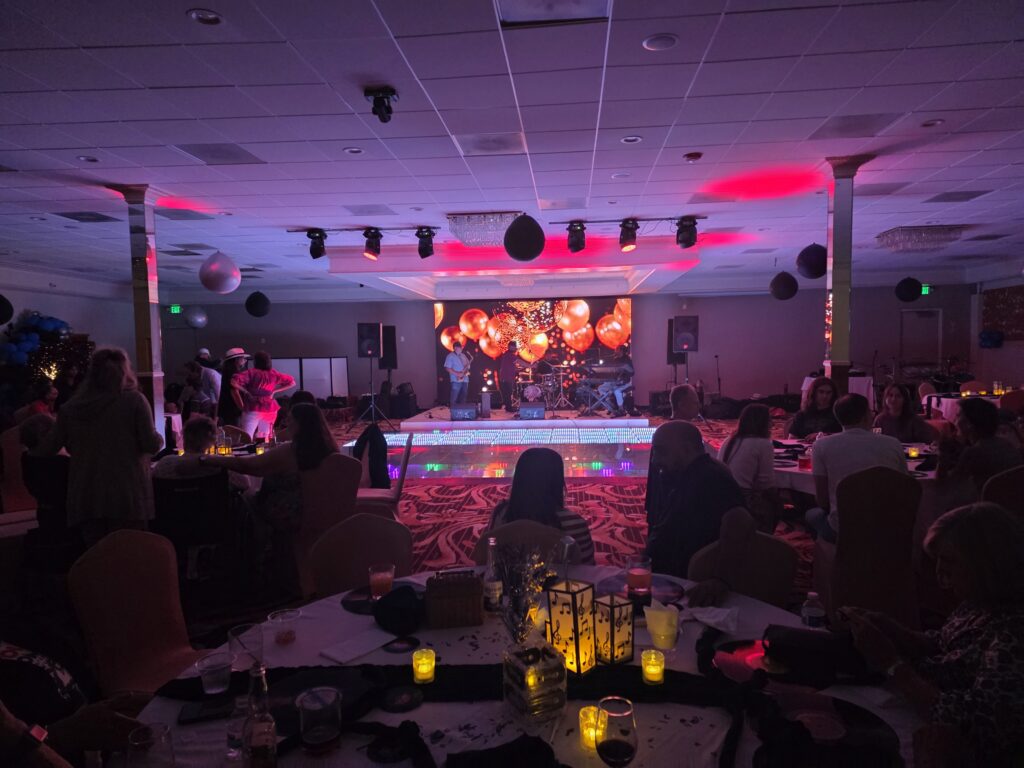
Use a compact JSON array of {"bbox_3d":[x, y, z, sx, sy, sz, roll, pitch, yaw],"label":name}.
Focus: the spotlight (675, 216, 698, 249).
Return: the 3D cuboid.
[{"bbox_3d":[2.414,-2.100,9.454,0.280,0.410,0.270,-2,3,-20],"label":"spotlight"}]

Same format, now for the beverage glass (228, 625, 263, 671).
[{"bbox_3d":[-0.715,0.710,1.834,0.090,0.097,0.090,-1,3,5],"label":"beverage glass"}]

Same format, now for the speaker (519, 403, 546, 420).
[{"bbox_3d":[0.443,0.582,14.500,0.540,0.360,0.400,-1,3,5],"label":"speaker"}]

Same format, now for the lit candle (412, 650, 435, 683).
[{"bbox_3d":[-0.223,0.722,1.738,0.058,0.066,0.058,-1,3,5],"label":"lit candle"}]

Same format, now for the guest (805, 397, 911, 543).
[{"bbox_3d":[2.050,0.707,4.156,0.560,1.310,0.750,-1,3,7],"label":"guest"}]

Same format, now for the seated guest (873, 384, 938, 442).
[{"bbox_3d":[3.176,0.629,5.563,0.520,1.230,0.780,1,3,32],"label":"seated guest"}]

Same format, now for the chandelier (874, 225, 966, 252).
[{"bbox_3d":[6.607,-2.305,11.097,1.020,0.350,1.020,-1,3,5],"label":"chandelier"}]

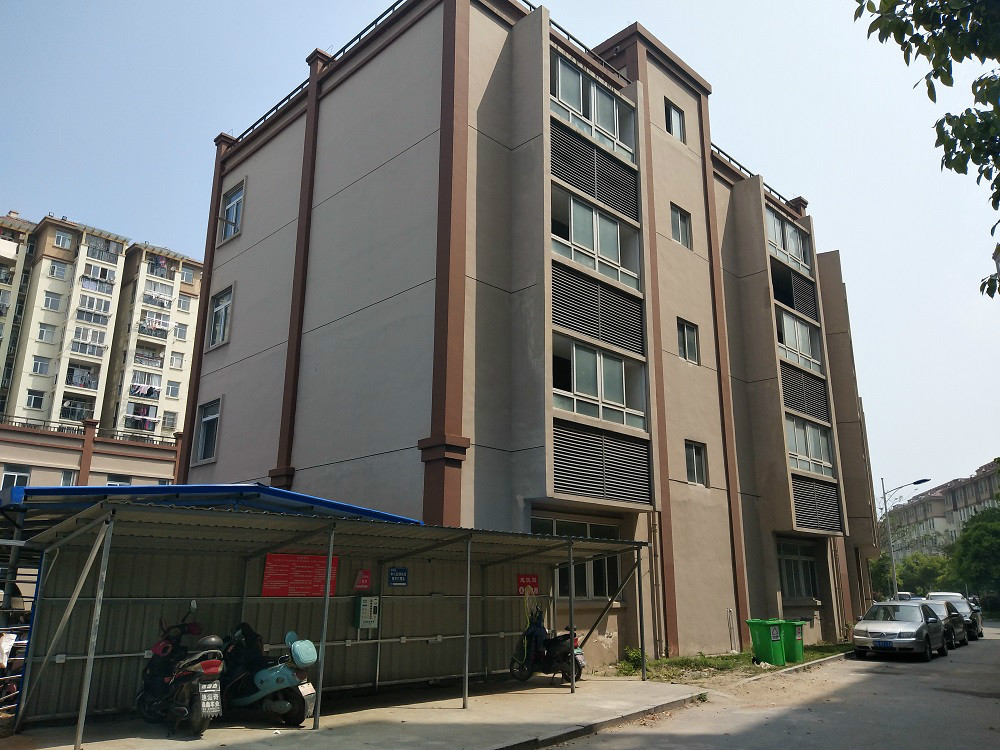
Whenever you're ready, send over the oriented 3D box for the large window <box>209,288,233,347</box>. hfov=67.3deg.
[{"bbox_3d":[-8.639,-1.740,23.331,1.505,1.738,0.140,-15,-22,43],"label":"large window"}]

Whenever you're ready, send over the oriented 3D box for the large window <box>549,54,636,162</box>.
[{"bbox_3d":[2.315,-6.569,18.588,3.420,1.780,0.150,15,-22,-43],"label":"large window"}]

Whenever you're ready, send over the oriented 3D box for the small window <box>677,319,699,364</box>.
[{"bbox_3d":[5.399,-0.942,21.555,1.100,1.190,0.130,15,-22,-43],"label":"small window"}]

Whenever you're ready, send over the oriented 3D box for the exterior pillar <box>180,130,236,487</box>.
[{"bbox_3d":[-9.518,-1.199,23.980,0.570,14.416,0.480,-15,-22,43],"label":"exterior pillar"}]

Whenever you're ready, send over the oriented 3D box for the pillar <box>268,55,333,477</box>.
[{"bbox_3d":[-5.188,-2.230,19.690,0.420,14.500,0.650,15,-22,-43],"label":"pillar"}]

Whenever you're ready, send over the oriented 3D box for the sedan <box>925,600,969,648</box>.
[{"bbox_3d":[13.979,8.115,24.608,1.770,1.460,4.500,-12,-20,37],"label":"sedan"}]

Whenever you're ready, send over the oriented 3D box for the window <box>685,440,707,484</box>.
[{"bbox_3d":[5.354,2.440,20.635,0.140,1.198,1.113,-15,-22,43],"label":"window"}]

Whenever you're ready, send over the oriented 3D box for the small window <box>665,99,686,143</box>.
[{"bbox_3d":[5.441,-7.917,23.587,0.140,1.230,1.134,-15,-22,43],"label":"small window"}]

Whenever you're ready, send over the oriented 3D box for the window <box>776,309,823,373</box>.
[{"bbox_3d":[9.952,-1.119,24.976,3.450,1.800,0.150,15,-22,-43],"label":"window"}]

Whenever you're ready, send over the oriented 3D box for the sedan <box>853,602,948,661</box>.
[{"bbox_3d":[11.054,7.008,20.760,1.740,1.450,4.400,-11,-20,36],"label":"sedan"}]

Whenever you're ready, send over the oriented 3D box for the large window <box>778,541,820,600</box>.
[{"bbox_3d":[9.179,5.972,23.024,2.680,1.650,0.150,15,-22,-43],"label":"large window"}]

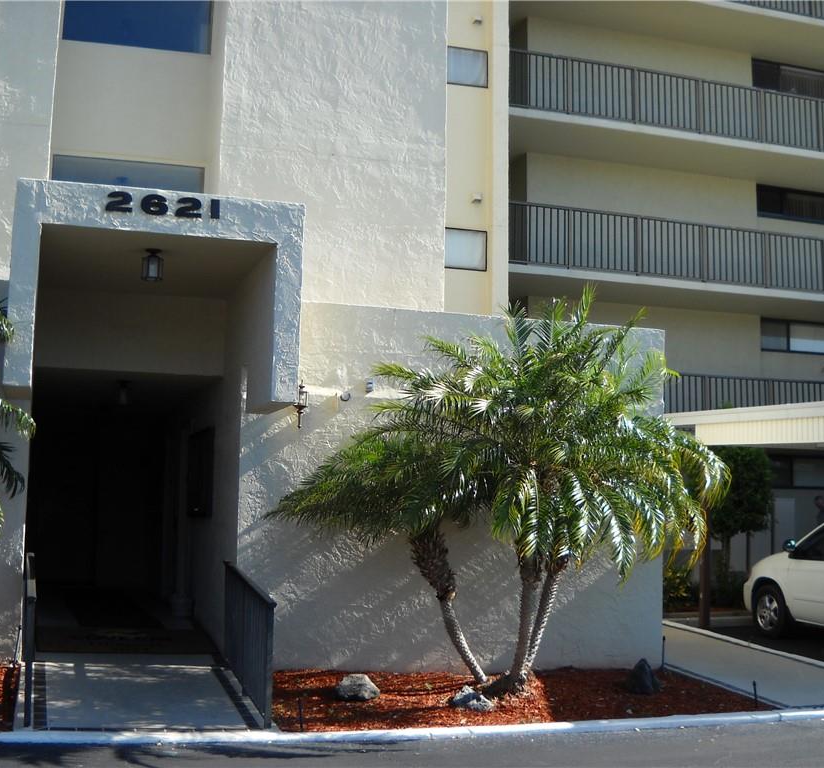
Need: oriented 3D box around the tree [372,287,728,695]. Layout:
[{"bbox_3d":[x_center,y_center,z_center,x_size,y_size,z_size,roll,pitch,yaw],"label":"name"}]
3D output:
[{"bbox_3d":[1.108,0.828,9.700,2.700,3.200,2.450,3,-7,-17],"label":"tree"}]

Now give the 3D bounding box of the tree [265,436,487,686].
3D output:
[{"bbox_3d":[-0.223,1.433,9.850,1.850,2.060,1.700,3,-7,-17],"label":"tree"}]

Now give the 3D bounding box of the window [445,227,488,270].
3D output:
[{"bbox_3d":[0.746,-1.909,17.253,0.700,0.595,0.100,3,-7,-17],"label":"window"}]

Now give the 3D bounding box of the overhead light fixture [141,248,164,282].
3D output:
[{"bbox_3d":[-2.062,-0.945,9.650,0.180,0.245,0.180,3,-7,-17],"label":"overhead light fixture"}]

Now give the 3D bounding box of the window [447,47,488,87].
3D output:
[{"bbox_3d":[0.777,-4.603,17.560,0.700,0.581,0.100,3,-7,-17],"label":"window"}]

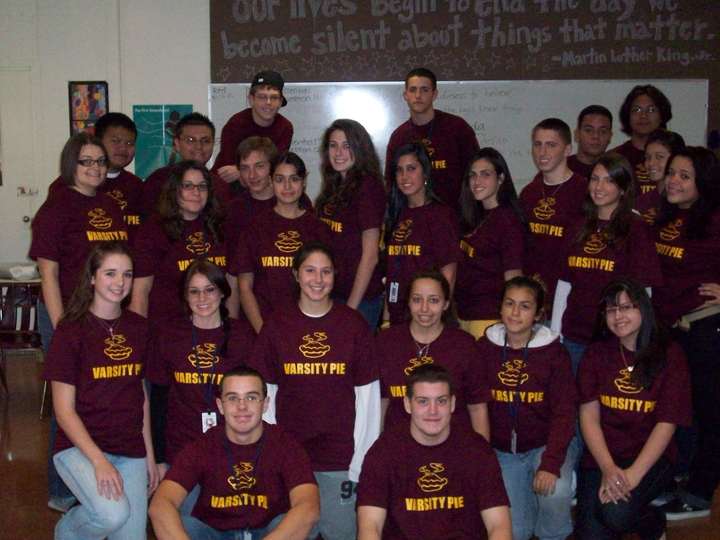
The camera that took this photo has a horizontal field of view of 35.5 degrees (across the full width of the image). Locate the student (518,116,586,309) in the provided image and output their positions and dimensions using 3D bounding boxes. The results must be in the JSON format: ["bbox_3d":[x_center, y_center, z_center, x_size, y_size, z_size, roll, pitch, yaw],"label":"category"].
[{"bbox_3d":[0.866,0.168,5.044,0.500,1.682,0.320,6,10,40],"label":"student"}]

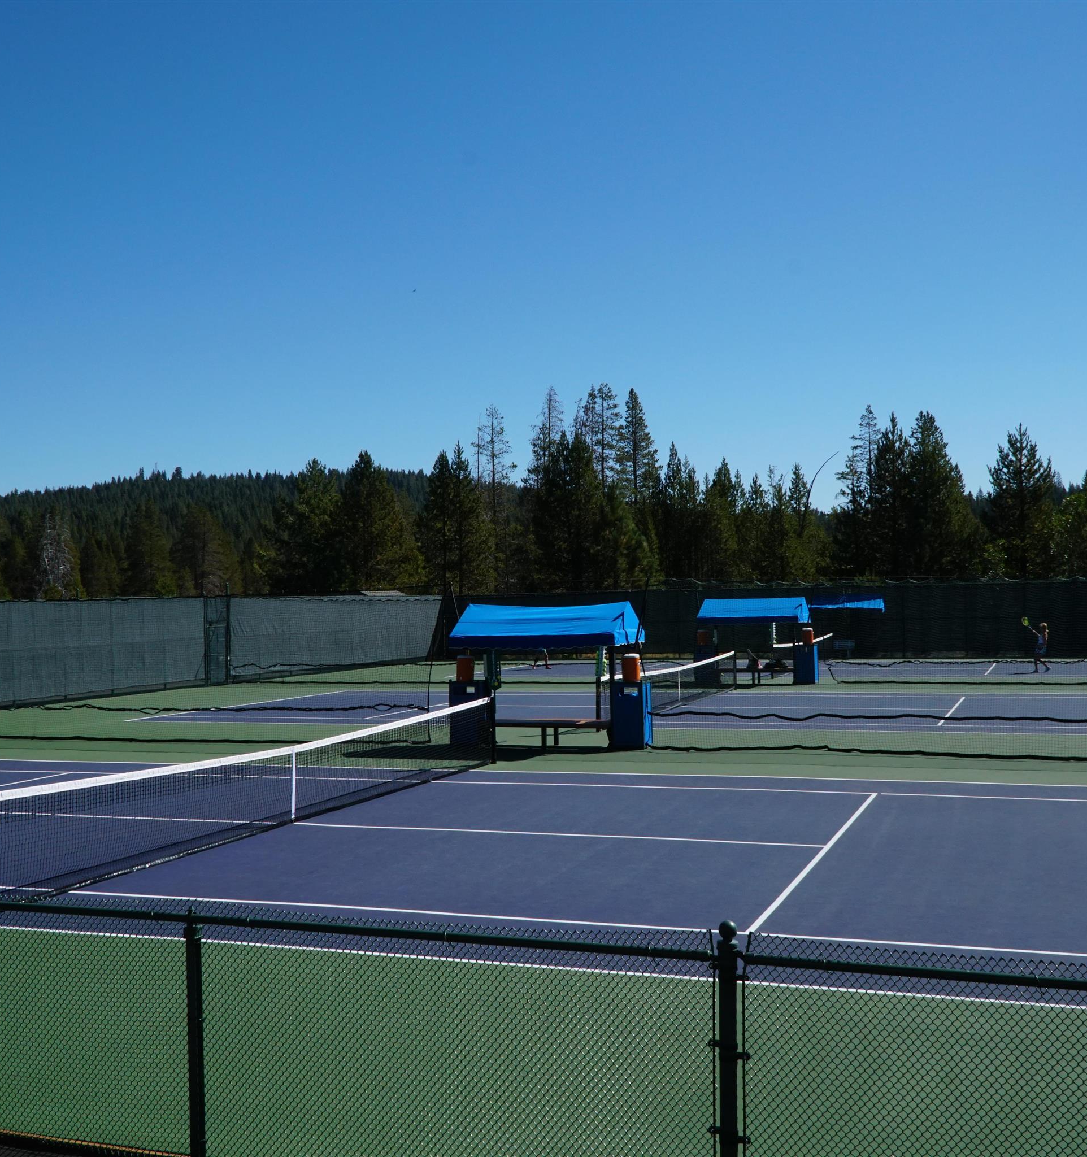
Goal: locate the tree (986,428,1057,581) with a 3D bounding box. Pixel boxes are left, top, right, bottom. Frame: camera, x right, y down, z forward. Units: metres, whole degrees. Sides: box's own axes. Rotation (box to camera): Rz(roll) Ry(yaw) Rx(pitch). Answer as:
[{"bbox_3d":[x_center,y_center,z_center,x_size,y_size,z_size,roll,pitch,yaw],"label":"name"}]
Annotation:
[{"bbox_3d":[27.245,-2.662,73.888,4.400,12.257,4.400,-1,-1,20],"label":"tree"}]

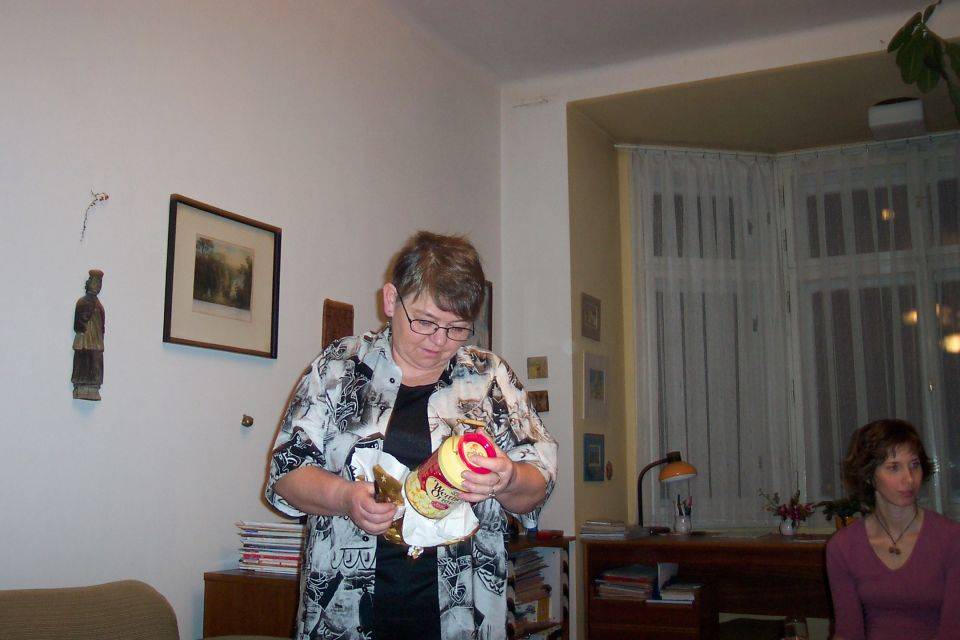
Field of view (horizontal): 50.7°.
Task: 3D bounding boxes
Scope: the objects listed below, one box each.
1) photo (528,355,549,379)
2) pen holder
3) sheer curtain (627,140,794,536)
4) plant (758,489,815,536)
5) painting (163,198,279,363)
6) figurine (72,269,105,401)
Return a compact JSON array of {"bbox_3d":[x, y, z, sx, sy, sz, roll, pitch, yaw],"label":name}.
[{"bbox_3d":[0.285,0.236,5.004,0.112,0.104,0.015,-5,-9,26],"label":"photo"},{"bbox_3d":[1.071,1.082,5.360,0.103,0.103,0.090,-5,-9,26],"label":"pen holder"},{"bbox_3d":[1.307,0.087,5.722,0.887,2.107,0.100,1,-9,-8],"label":"sheer curtain"},{"bbox_3d":[1.538,0.966,5.086,0.267,0.241,0.230,-5,-9,26],"label":"plant"},{"bbox_3d":[-0.827,-0.124,3.277,0.025,0.452,0.529,-5,-9,27],"label":"painting"},{"bbox_3d":[-1.038,0.038,2.688,0.066,0.347,0.078,-5,-9,26],"label":"figurine"}]

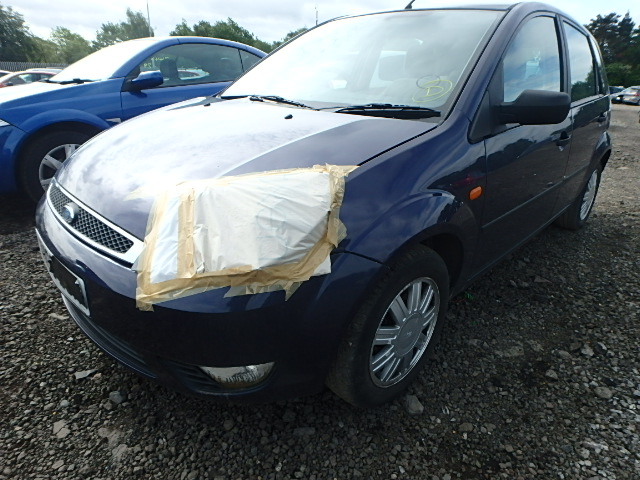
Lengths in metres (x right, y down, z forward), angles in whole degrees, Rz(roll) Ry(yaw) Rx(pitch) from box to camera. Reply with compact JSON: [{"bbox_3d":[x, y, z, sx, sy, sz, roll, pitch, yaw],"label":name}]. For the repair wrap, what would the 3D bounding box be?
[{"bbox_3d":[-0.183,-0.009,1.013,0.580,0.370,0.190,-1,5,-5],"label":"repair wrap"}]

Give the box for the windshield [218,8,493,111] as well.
[{"bbox_3d":[0.161,-0.894,1.863,1.340,0.130,0.920,22,60,40],"label":"windshield"}]

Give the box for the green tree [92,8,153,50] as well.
[{"bbox_3d":[-24.087,-24.576,49.247,7.148,8.304,6.807,-8,25,-22],"label":"green tree"}]

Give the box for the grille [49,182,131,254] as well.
[{"bbox_3d":[-0.757,-0.071,1.229,0.100,0.120,0.800,-20,31,-41],"label":"grille"}]

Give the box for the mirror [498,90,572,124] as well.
[{"bbox_3d":[0.757,-0.463,1.370,0.150,0.125,0.200,-20,31,-41],"label":"mirror"}]

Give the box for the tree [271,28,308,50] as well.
[{"bbox_3d":[-3.827,-25.556,54.210,5.787,7.253,5.512,0,23,-4],"label":"tree"}]

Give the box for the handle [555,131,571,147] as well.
[{"bbox_3d":[1.148,-0.479,1.833,0.180,0.065,0.050,-20,31,-41],"label":"handle"}]

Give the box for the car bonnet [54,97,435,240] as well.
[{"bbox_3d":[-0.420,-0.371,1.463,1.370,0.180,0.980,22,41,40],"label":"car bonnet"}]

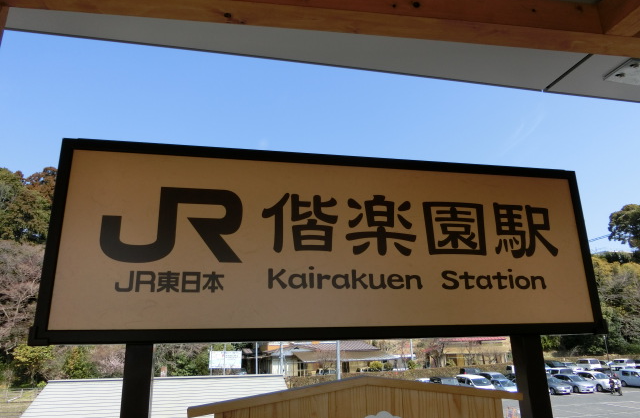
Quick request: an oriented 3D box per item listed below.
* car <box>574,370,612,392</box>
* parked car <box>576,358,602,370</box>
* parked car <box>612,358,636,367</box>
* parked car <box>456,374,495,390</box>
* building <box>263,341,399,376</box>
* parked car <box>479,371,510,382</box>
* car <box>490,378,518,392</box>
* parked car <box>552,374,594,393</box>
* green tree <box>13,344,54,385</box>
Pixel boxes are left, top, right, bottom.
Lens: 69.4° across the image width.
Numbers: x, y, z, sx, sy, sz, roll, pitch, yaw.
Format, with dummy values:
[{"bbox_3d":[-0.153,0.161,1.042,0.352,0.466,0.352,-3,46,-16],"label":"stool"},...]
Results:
[{"bbox_3d":[26.174,16.401,44.052,1.740,1.620,4.300,3,-17,-15],"label":"car"},{"bbox_3d":[39.660,23.237,68.225,1.600,1.880,3.700,1,-17,-9],"label":"parked car"},{"bbox_3d":[44.541,23.022,67.766,1.600,1.850,3.700,1,-17,-9],"label":"parked car"},{"bbox_3d":[13.729,15.527,40.437,1.740,1.680,4.500,3,-17,-15],"label":"parked car"},{"bbox_3d":[2.376,22.647,70.701,16.500,5.800,10.500,5,-18,-20],"label":"building"},{"bbox_3d":[18.080,17.719,47.729,1.700,1.500,4.400,3,-17,-15],"label":"parked car"},{"bbox_3d":[15.928,15.583,40.380,1.670,1.460,4.100,3,-17,-15],"label":"car"},{"bbox_3d":[23.543,16.349,43.414,1.710,1.450,4.500,3,-17,-15],"label":"parked car"},{"bbox_3d":[-37.612,20.788,61.221,4.800,5.400,4.800,8,-19,-29],"label":"green tree"}]

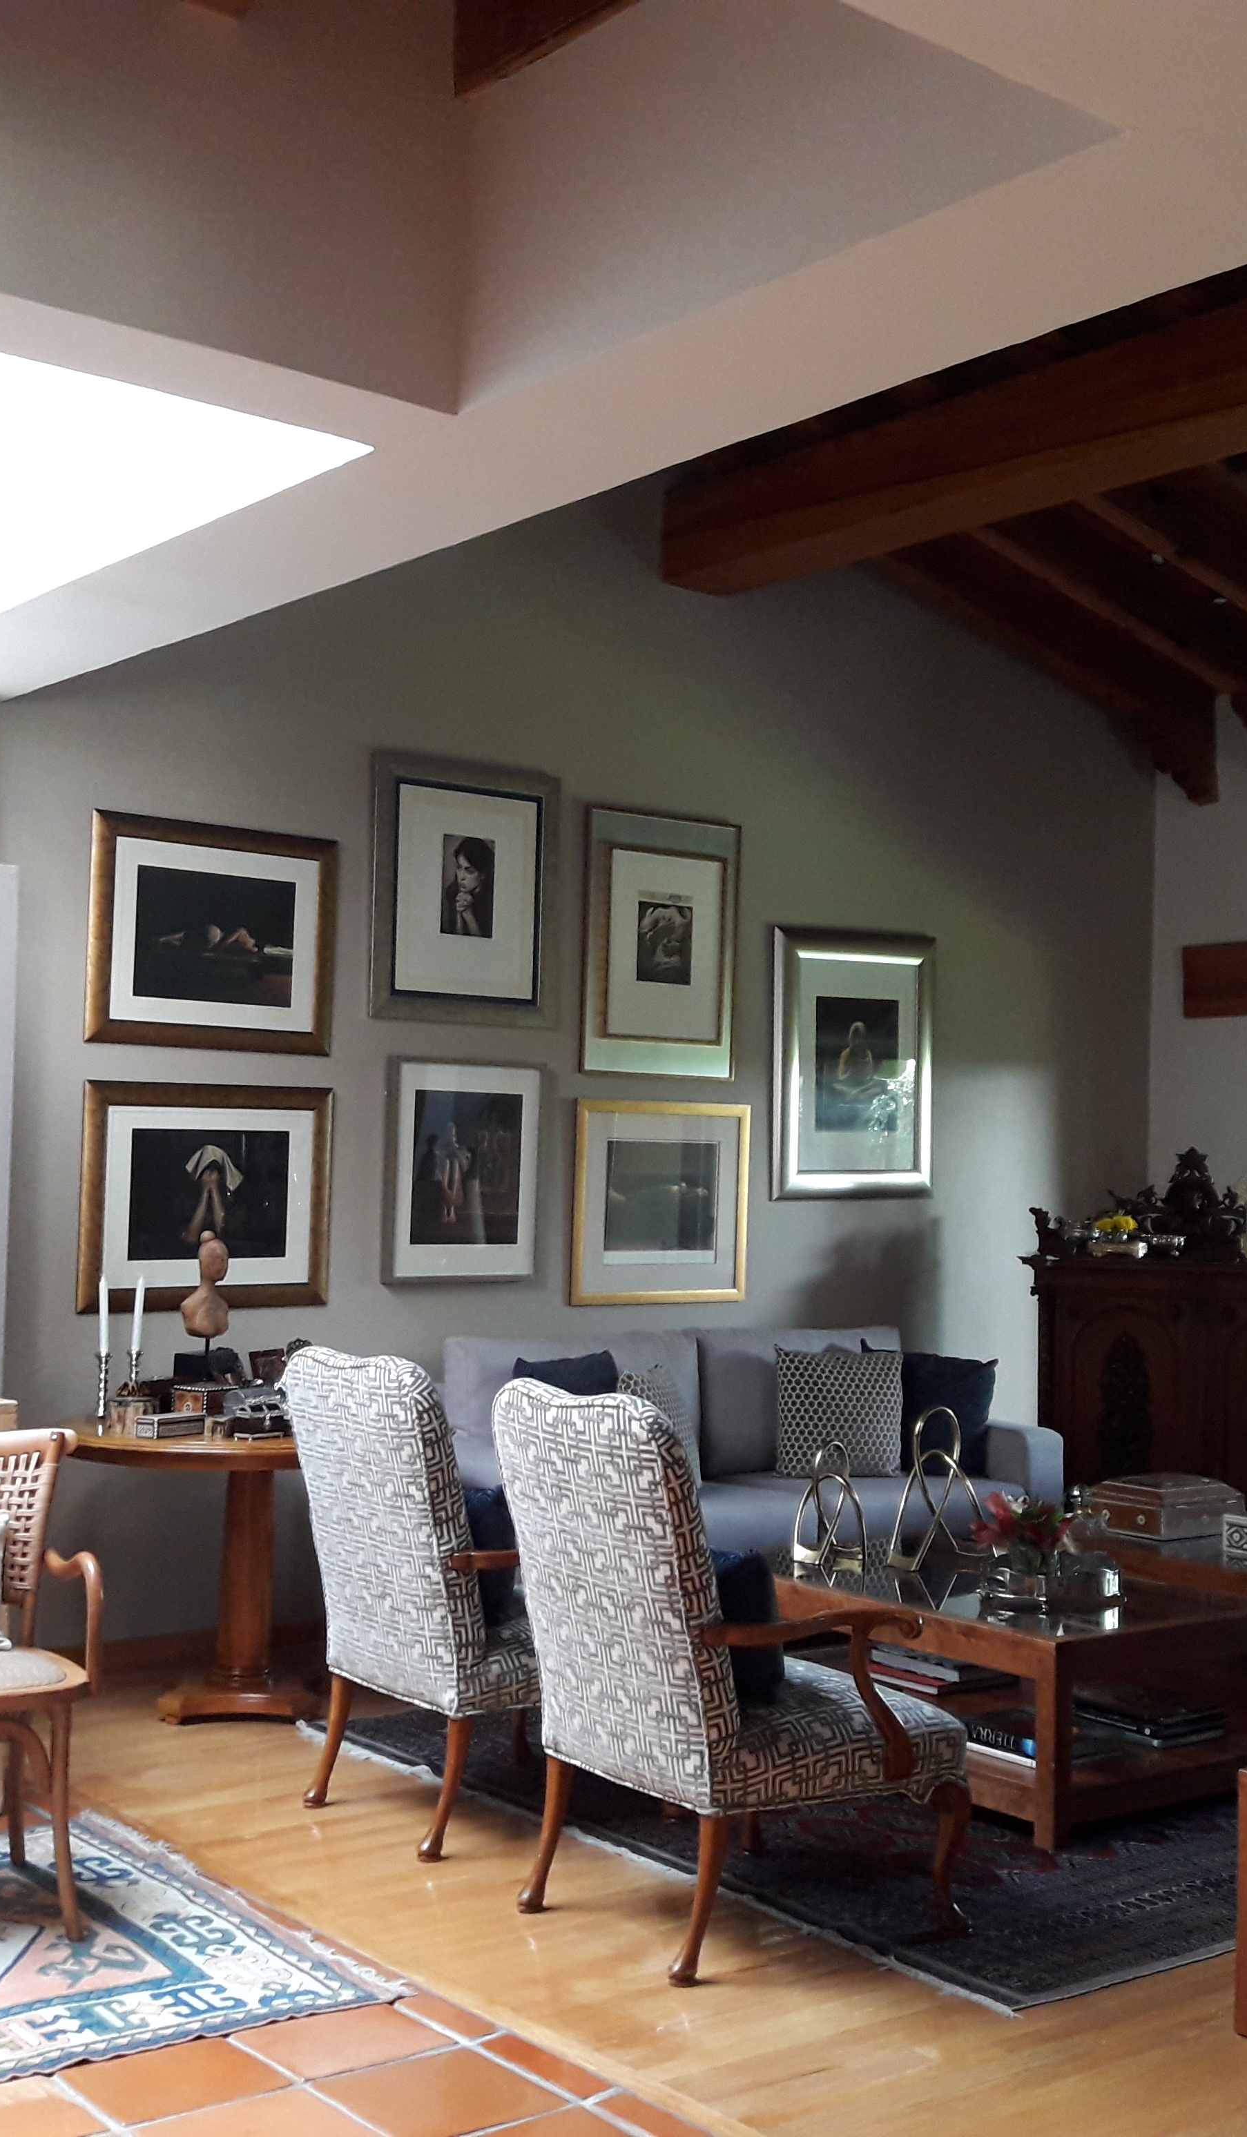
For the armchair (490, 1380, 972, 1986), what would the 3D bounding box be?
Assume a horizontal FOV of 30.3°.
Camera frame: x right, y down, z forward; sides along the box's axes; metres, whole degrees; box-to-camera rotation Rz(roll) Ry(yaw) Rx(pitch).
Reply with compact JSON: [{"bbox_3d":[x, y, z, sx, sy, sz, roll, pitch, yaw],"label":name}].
[{"bbox_3d":[0.202,1.160,4.616,0.757,1.057,0.706,3,-3,-36],"label":"armchair"}]

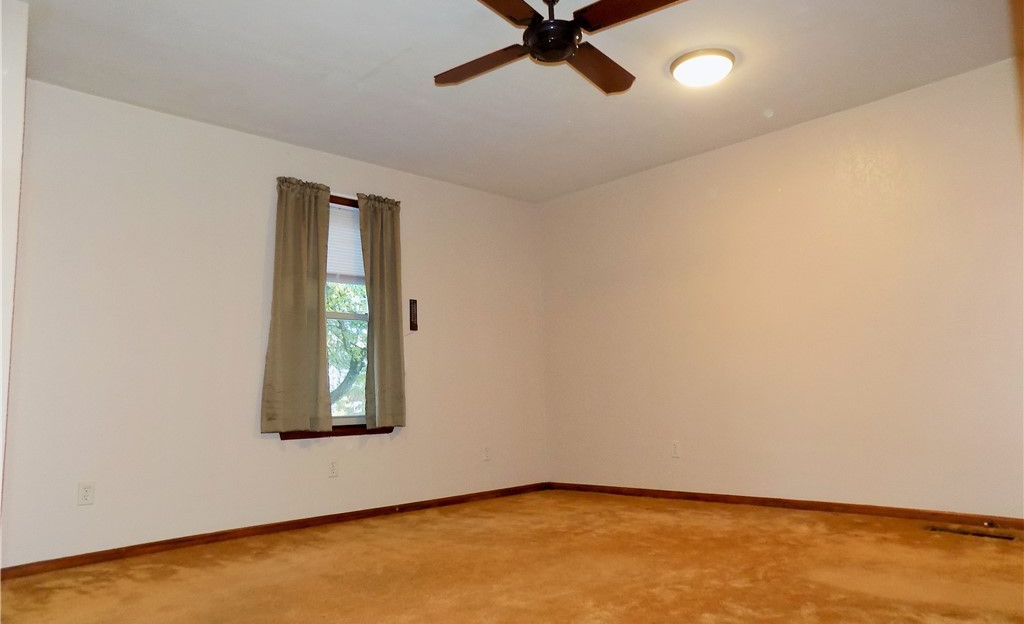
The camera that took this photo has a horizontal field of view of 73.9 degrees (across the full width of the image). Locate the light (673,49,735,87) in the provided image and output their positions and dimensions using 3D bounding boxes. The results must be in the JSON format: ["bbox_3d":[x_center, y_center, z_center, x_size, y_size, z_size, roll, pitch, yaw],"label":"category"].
[{"bbox_3d":[0.993,-1.244,3.531,0.325,0.085,0.325,-2,-7,0],"label":"light"}]

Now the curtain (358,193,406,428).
[{"bbox_3d":[-0.891,-0.012,4.659,0.370,1.591,0.090,5,-10,-44],"label":"curtain"}]

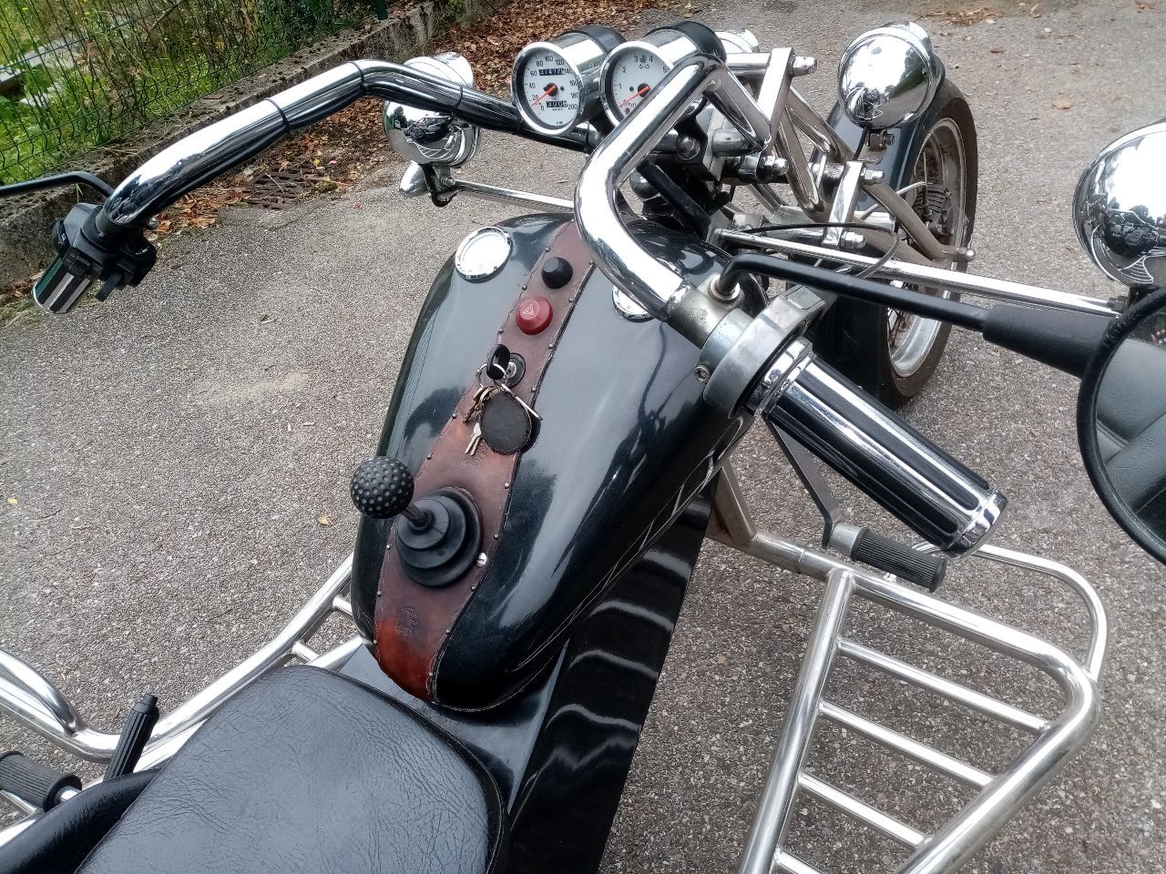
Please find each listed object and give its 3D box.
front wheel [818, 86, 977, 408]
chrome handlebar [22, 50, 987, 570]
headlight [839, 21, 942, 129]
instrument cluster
[{"bbox_3d":[0.644,-0.375,1.756,0.130,0.640,0.640,14,44,32],"label":"front wheel"},{"bbox_3d":[-0.063,-0.226,0.742,0.890,0.175,0.475,14,44,31],"label":"chrome handlebar"},{"bbox_3d":[0.408,-0.479,1.165,0.135,0.138,0.135,14,44,31],"label":"headlight"},{"bbox_3d":[0.032,-0.346,0.848,0.190,0.090,0.098,14,40,31],"label":"instrument cluster"}]

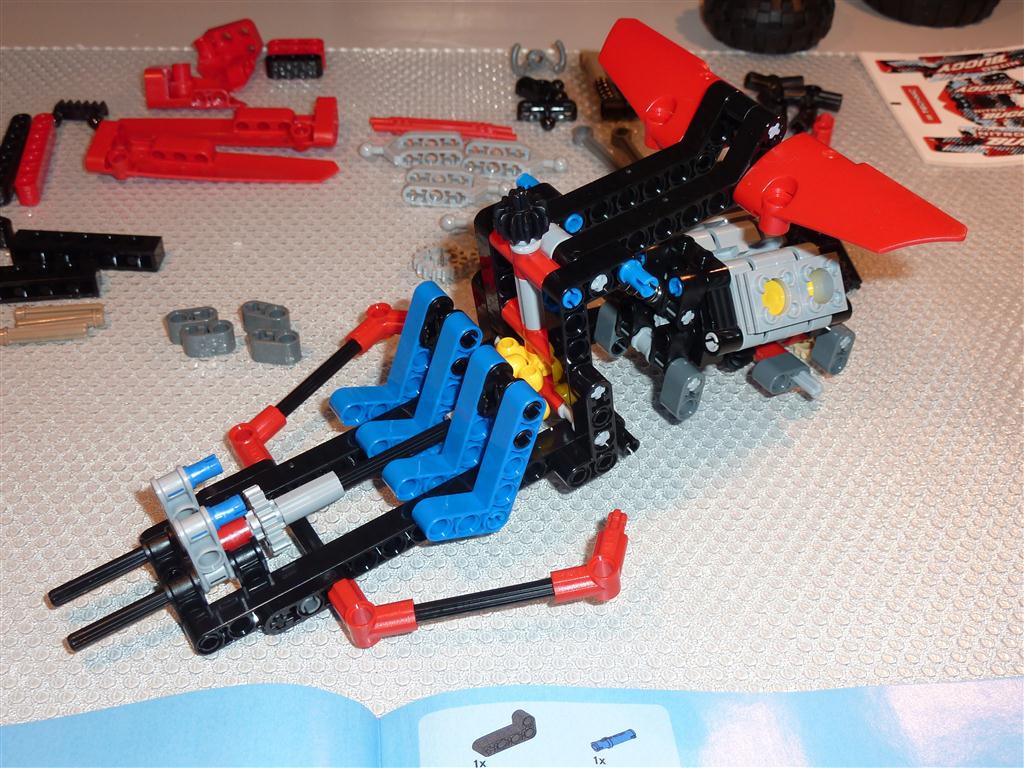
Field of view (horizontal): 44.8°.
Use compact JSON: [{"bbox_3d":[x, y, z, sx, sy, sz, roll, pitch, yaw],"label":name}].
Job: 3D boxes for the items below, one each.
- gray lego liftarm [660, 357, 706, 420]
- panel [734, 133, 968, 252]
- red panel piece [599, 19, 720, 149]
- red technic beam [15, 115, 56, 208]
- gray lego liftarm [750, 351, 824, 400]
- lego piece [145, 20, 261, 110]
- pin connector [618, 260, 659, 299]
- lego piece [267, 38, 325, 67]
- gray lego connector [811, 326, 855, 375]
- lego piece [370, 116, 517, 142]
[{"bbox_3d":[0.047,0.002,0.344,0.008,0.016,0.008,-12,39,-29],"label":"gray lego liftarm"},{"bbox_3d":[0.077,-0.038,0.287,0.025,0.013,0.057,-34,46,-8],"label":"panel"},{"bbox_3d":[0.039,-0.082,0.343,0.025,0.013,0.057,-34,46,-8],"label":"red panel piece"},{"bbox_3d":[-0.173,-0.082,0.453,0.008,0.008,0.056,-5,40,-8],"label":"red technic beam"},{"bbox_3d":[0.081,-0.001,0.361,0.016,0.008,0.015,-13,39,-29],"label":"gray lego liftarm"},{"bbox_3d":[-0.124,-0.131,0.506,0.042,0.017,0.050,-1,40,-4],"label":"lego piece"},{"bbox_3d":[0.027,-0.026,0.289,0.006,0.006,0.017,-27,45,-17],"label":"pin connector"},{"bbox_3d":[-0.091,-0.138,0.522,0.024,0.008,0.016,-1,40,-3],"label":"lego piece"},{"bbox_3d":[0.096,-0.011,0.370,0.008,0.016,0.008,-16,41,-27],"label":"gray lego connector"},{"bbox_3d":[-0.026,-0.098,0.479,0.058,0.005,0.010,5,40,4],"label":"lego piece"}]

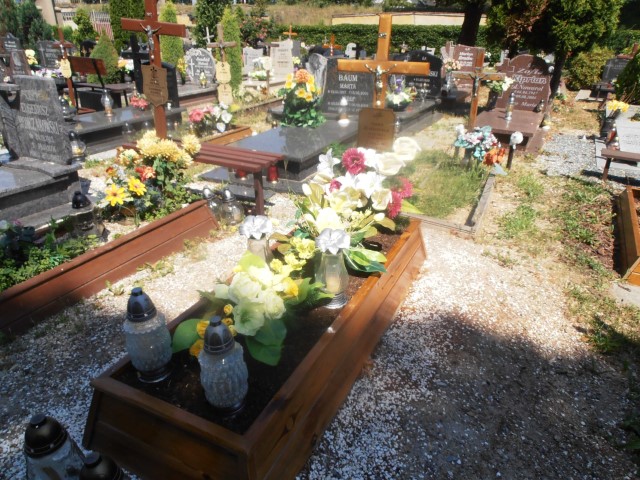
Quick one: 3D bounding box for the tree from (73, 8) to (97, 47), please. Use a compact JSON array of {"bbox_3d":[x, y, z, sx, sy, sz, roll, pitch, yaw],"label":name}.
[{"bbox_3d":[-9.023,-8.065,17.000,0.800,1.650,0.800,12,28,26],"label":"tree"}]

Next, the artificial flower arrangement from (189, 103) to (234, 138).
[{"bbox_3d":[-1.418,-1.562,5.800,0.520,0.420,0.380,12,28,26],"label":"artificial flower arrangement"}]

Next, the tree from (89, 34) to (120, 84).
[{"bbox_3d":[-4.954,-4.126,10.200,0.750,1.250,0.750,12,26,24],"label":"tree"}]

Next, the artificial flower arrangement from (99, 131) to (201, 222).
[{"bbox_3d":[-1.215,-0.444,3.200,0.600,0.560,0.500,12,26,24],"label":"artificial flower arrangement"}]

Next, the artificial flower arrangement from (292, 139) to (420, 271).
[{"bbox_3d":[0.214,-0.208,2.600,0.660,0.600,0.520,12,26,24],"label":"artificial flower arrangement"}]

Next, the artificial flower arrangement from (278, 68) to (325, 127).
[{"bbox_3d":[-0.215,-1.637,5.150,0.480,0.660,0.420,12,26,24],"label":"artificial flower arrangement"}]

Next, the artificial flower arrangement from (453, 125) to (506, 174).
[{"bbox_3d":[1.726,-0.990,4.800,0.520,0.470,0.400,12,28,26],"label":"artificial flower arrangement"}]

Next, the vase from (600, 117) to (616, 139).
[{"bbox_3d":[3.706,-1.432,5.700,0.150,0.290,0.150,12,28,26],"label":"vase"}]

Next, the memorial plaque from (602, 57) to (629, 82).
[{"bbox_3d":[6.950,-3.985,10.400,0.680,0.620,0.120,12,26,24],"label":"memorial plaque"}]

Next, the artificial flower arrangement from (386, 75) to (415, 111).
[{"bbox_3d":[1.143,-2.101,6.300,0.360,0.450,0.300,12,28,26],"label":"artificial flower arrangement"}]

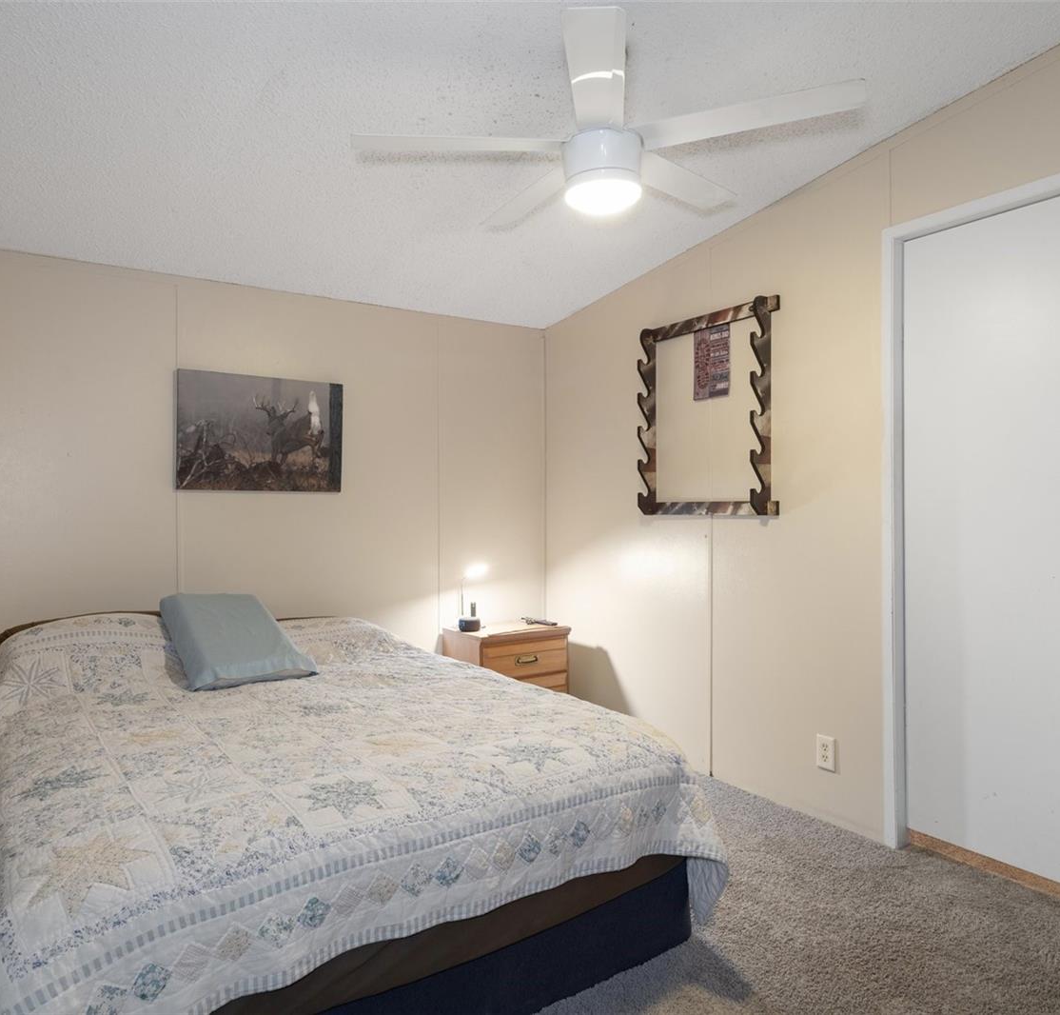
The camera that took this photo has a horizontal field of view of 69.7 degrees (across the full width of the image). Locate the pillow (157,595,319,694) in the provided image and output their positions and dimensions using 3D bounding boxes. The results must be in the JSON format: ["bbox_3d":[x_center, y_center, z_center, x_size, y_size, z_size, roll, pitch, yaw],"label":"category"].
[{"bbox_3d":[-1.120,0.484,2.901,0.410,0.115,0.510,0,21,-41],"label":"pillow"}]

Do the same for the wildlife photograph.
[{"bbox_3d":[-1.168,-0.322,3.342,0.700,0.500,0.030,0,0,-34],"label":"wildlife photograph"}]

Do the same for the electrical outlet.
[{"bbox_3d":[1.067,0.885,2.749,0.008,0.115,0.072,0,0,-34],"label":"electrical outlet"}]

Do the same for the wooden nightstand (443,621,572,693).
[{"bbox_3d":[-0.110,0.867,3.821,0.515,0.520,0.375,0,0,-34],"label":"wooden nightstand"}]

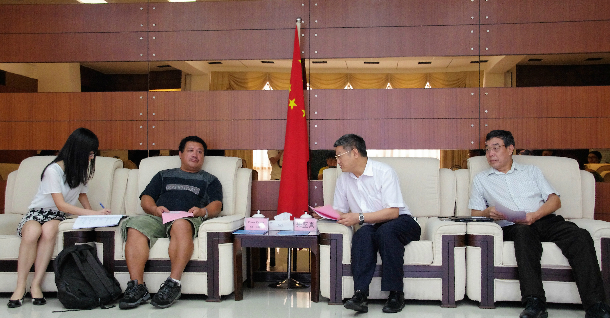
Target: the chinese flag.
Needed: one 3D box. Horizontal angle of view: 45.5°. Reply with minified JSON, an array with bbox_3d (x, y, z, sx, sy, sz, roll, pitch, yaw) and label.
[{"bbox_3d":[-0.100,-0.165,5.592,0.244,1.723,0.204,0,-1,6],"label":"chinese flag"}]

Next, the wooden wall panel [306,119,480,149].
[{"bbox_3d":[0.675,-0.186,5.545,1.285,0.233,0.030,0,0,7],"label":"wooden wall panel"}]

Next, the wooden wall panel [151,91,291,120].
[{"bbox_3d":[-0.603,-0.418,5.698,1.289,0.230,0.030,0,0,7],"label":"wooden wall panel"}]

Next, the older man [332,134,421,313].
[{"bbox_3d":[0.483,0.400,4.882,0.539,1.146,0.692,0,-1,24],"label":"older man"}]

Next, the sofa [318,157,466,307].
[{"bbox_3d":[0.617,0.481,5.205,0.957,0.993,0.865,0,-1,6],"label":"sofa"}]

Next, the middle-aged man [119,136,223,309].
[{"bbox_3d":[-0.908,0.397,5.083,0.610,1.130,0.820,0,0,7],"label":"middle-aged man"}]

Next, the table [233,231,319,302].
[{"bbox_3d":[-0.158,0.739,5.136,0.578,0.445,0.560,0,0,7],"label":"table"}]

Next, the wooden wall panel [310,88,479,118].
[{"bbox_3d":[0.698,-0.432,5.707,1.320,0.239,0.030,0,-1,6],"label":"wooden wall panel"}]

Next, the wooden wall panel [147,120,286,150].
[{"bbox_3d":[-0.603,-0.186,5.698,1.289,0.234,0.030,0,0,7],"label":"wooden wall panel"}]

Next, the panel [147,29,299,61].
[{"bbox_3d":[-0.603,-0.891,5.698,1.289,0.239,0.030,0,0,7],"label":"panel"}]

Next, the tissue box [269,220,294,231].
[{"bbox_3d":[-0.166,0.493,5.413,0.181,0.074,0.112,0,-1,6],"label":"tissue box"}]

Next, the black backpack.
[{"bbox_3d":[-1.447,0.782,4.860,0.320,0.390,0.250,-11,-11,-38],"label":"black backpack"}]

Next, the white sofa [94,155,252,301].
[{"bbox_3d":[-0.917,0.474,5.358,0.986,0.975,0.820,0,0,7],"label":"white sofa"}]

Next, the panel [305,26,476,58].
[{"bbox_3d":[0.699,-0.919,5.712,1.322,0.238,0.030,0,-1,6],"label":"panel"}]

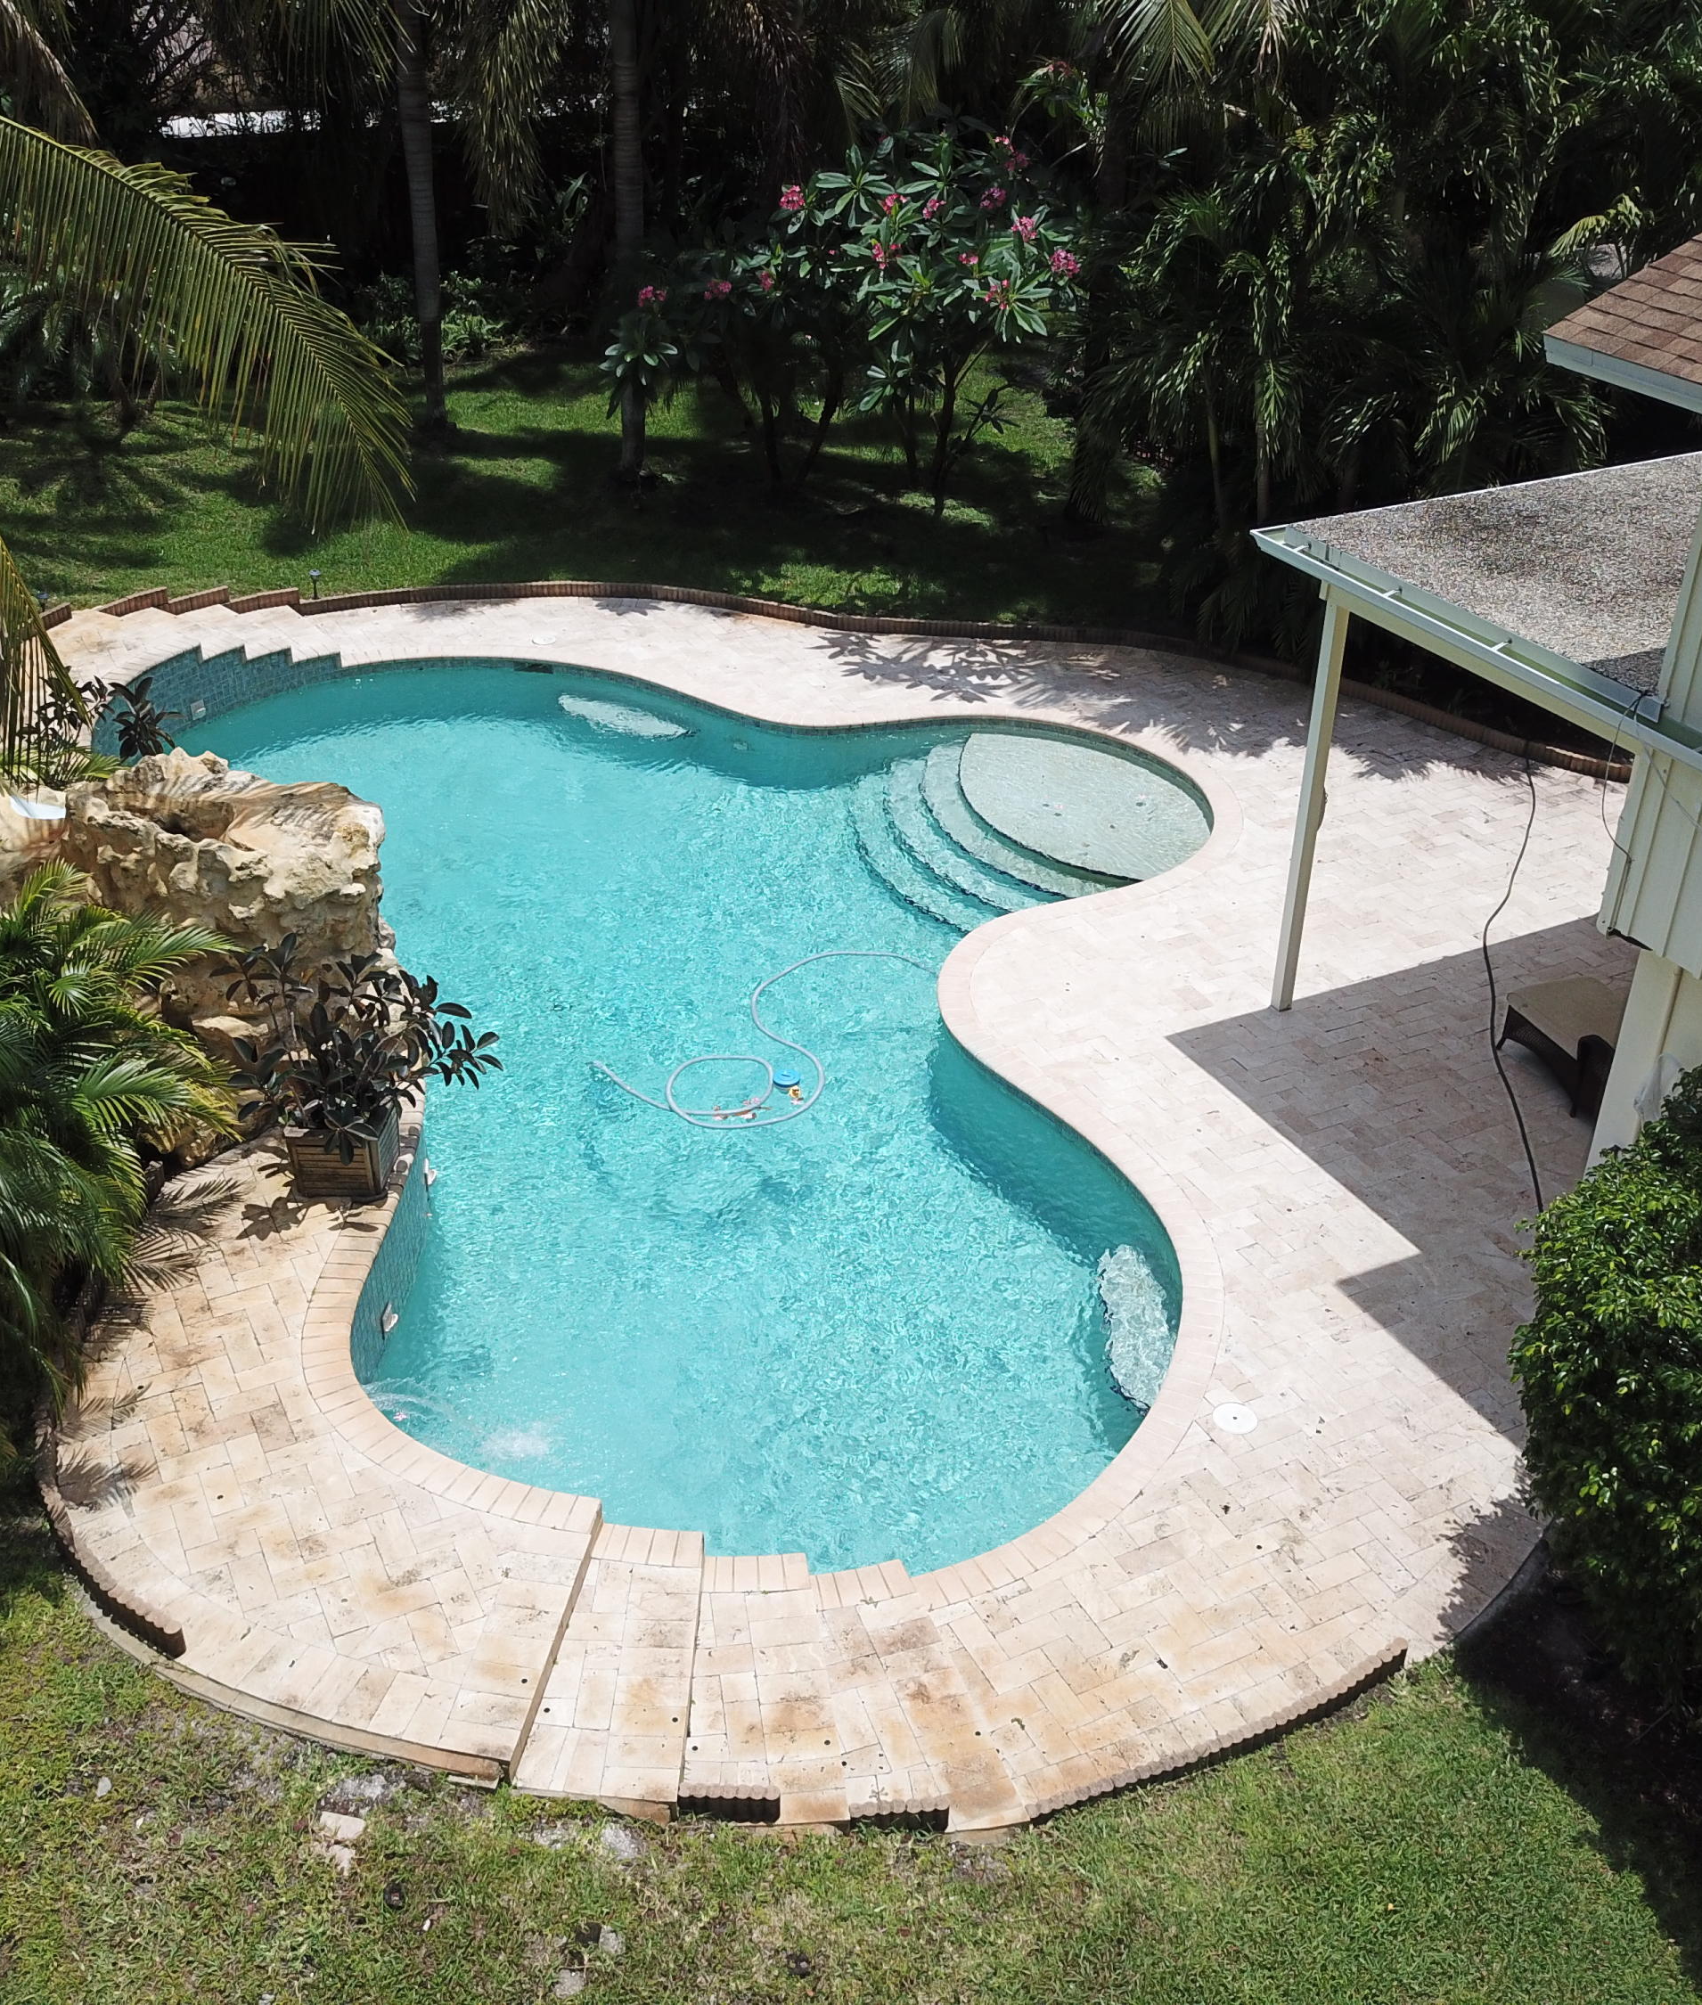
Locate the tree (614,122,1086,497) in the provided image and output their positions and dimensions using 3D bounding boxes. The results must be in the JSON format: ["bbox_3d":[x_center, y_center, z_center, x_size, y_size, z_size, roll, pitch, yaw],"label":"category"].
[{"bbox_3d":[-0.057,-7.429,21.890,5.100,3.900,3.700,0,32,0],"label":"tree"}]

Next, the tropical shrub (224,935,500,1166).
[{"bbox_3d":[-2.648,0.198,10.854,1.430,1.100,1.220,-9,33,-14],"label":"tropical shrub"}]

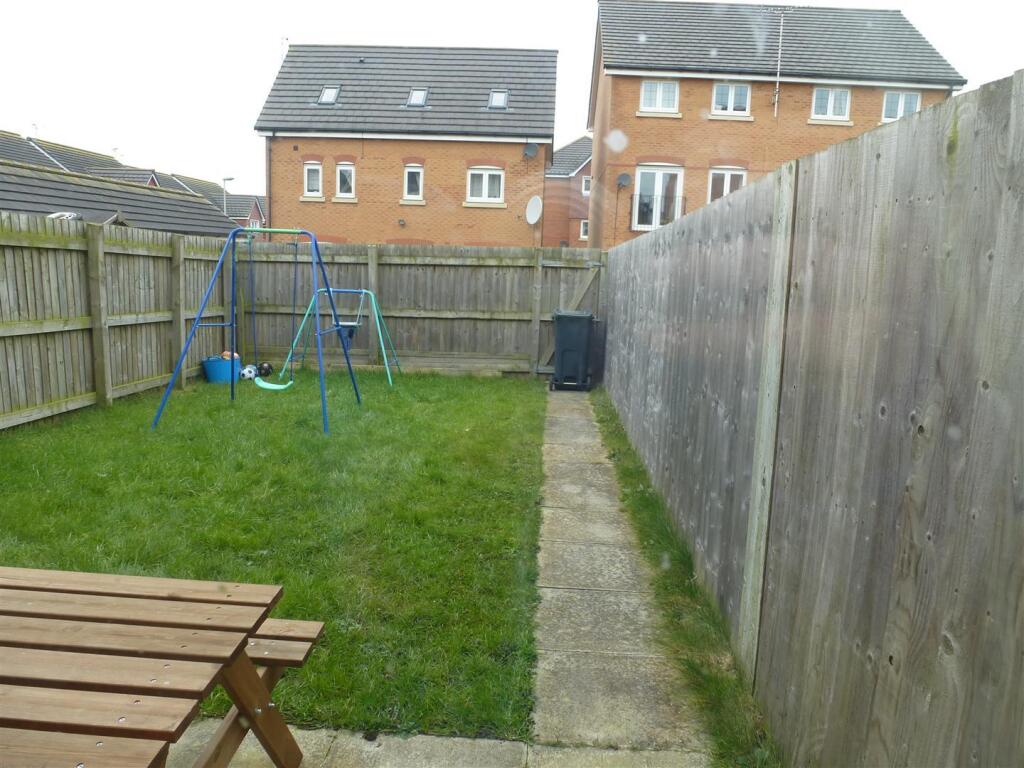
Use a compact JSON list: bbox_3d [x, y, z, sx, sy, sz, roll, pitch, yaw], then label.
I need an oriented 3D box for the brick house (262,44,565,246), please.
[{"bbox_3d":[-3.404,-7.462,26.245,9.750,9.430,6.340,2,9,3],"label":"brick house"}]

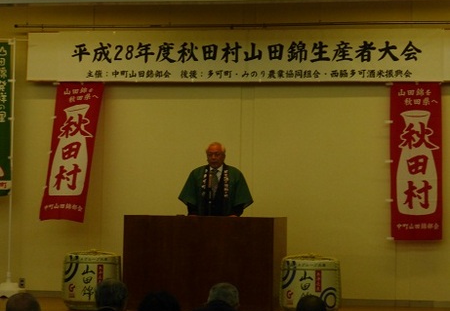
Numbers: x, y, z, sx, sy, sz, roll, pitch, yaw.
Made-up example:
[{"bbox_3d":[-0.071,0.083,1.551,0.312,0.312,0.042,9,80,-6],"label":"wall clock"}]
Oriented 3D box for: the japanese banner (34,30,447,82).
[{"bbox_3d":[0.059,-1.135,15.854,4.825,0.583,0.039,0,-3,10],"label":"japanese banner"}]

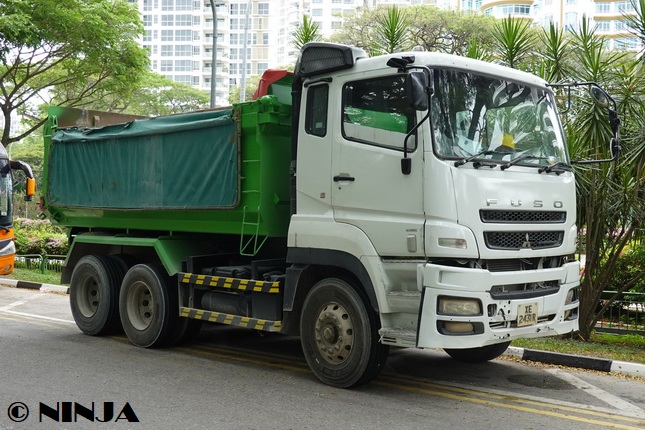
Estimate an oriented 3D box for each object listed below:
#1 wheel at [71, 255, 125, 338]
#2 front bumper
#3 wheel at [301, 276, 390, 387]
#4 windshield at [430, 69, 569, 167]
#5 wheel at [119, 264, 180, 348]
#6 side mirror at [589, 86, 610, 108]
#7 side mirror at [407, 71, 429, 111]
[{"bbox_3d":[-3.146,1.119,9.494,1.090,1.090,0.270,-1,-2,43],"label":"wheel"},{"bbox_3d":[1.803,0.783,6.394,0.450,0.700,2.480,-1,-2,43],"label":"front bumper"},{"bbox_3d":[0.191,1.108,6.448,0.270,1.037,1.037,2,-2,-41],"label":"wheel"},{"bbox_3d":[1.802,-0.861,6.443,0.300,0.800,2.320,-1,-2,43],"label":"windshield"},{"bbox_3d":[-2.197,1.136,8.595,1.035,1.035,0.270,-1,-2,43],"label":"wheel"},{"bbox_3d":[2.904,-1.234,7.150,0.070,0.260,0.260,-36,4,-7],"label":"side mirror"},{"bbox_3d":[0.769,-0.985,5.450,0.165,0.310,0.085,1,-1,-25],"label":"side mirror"}]

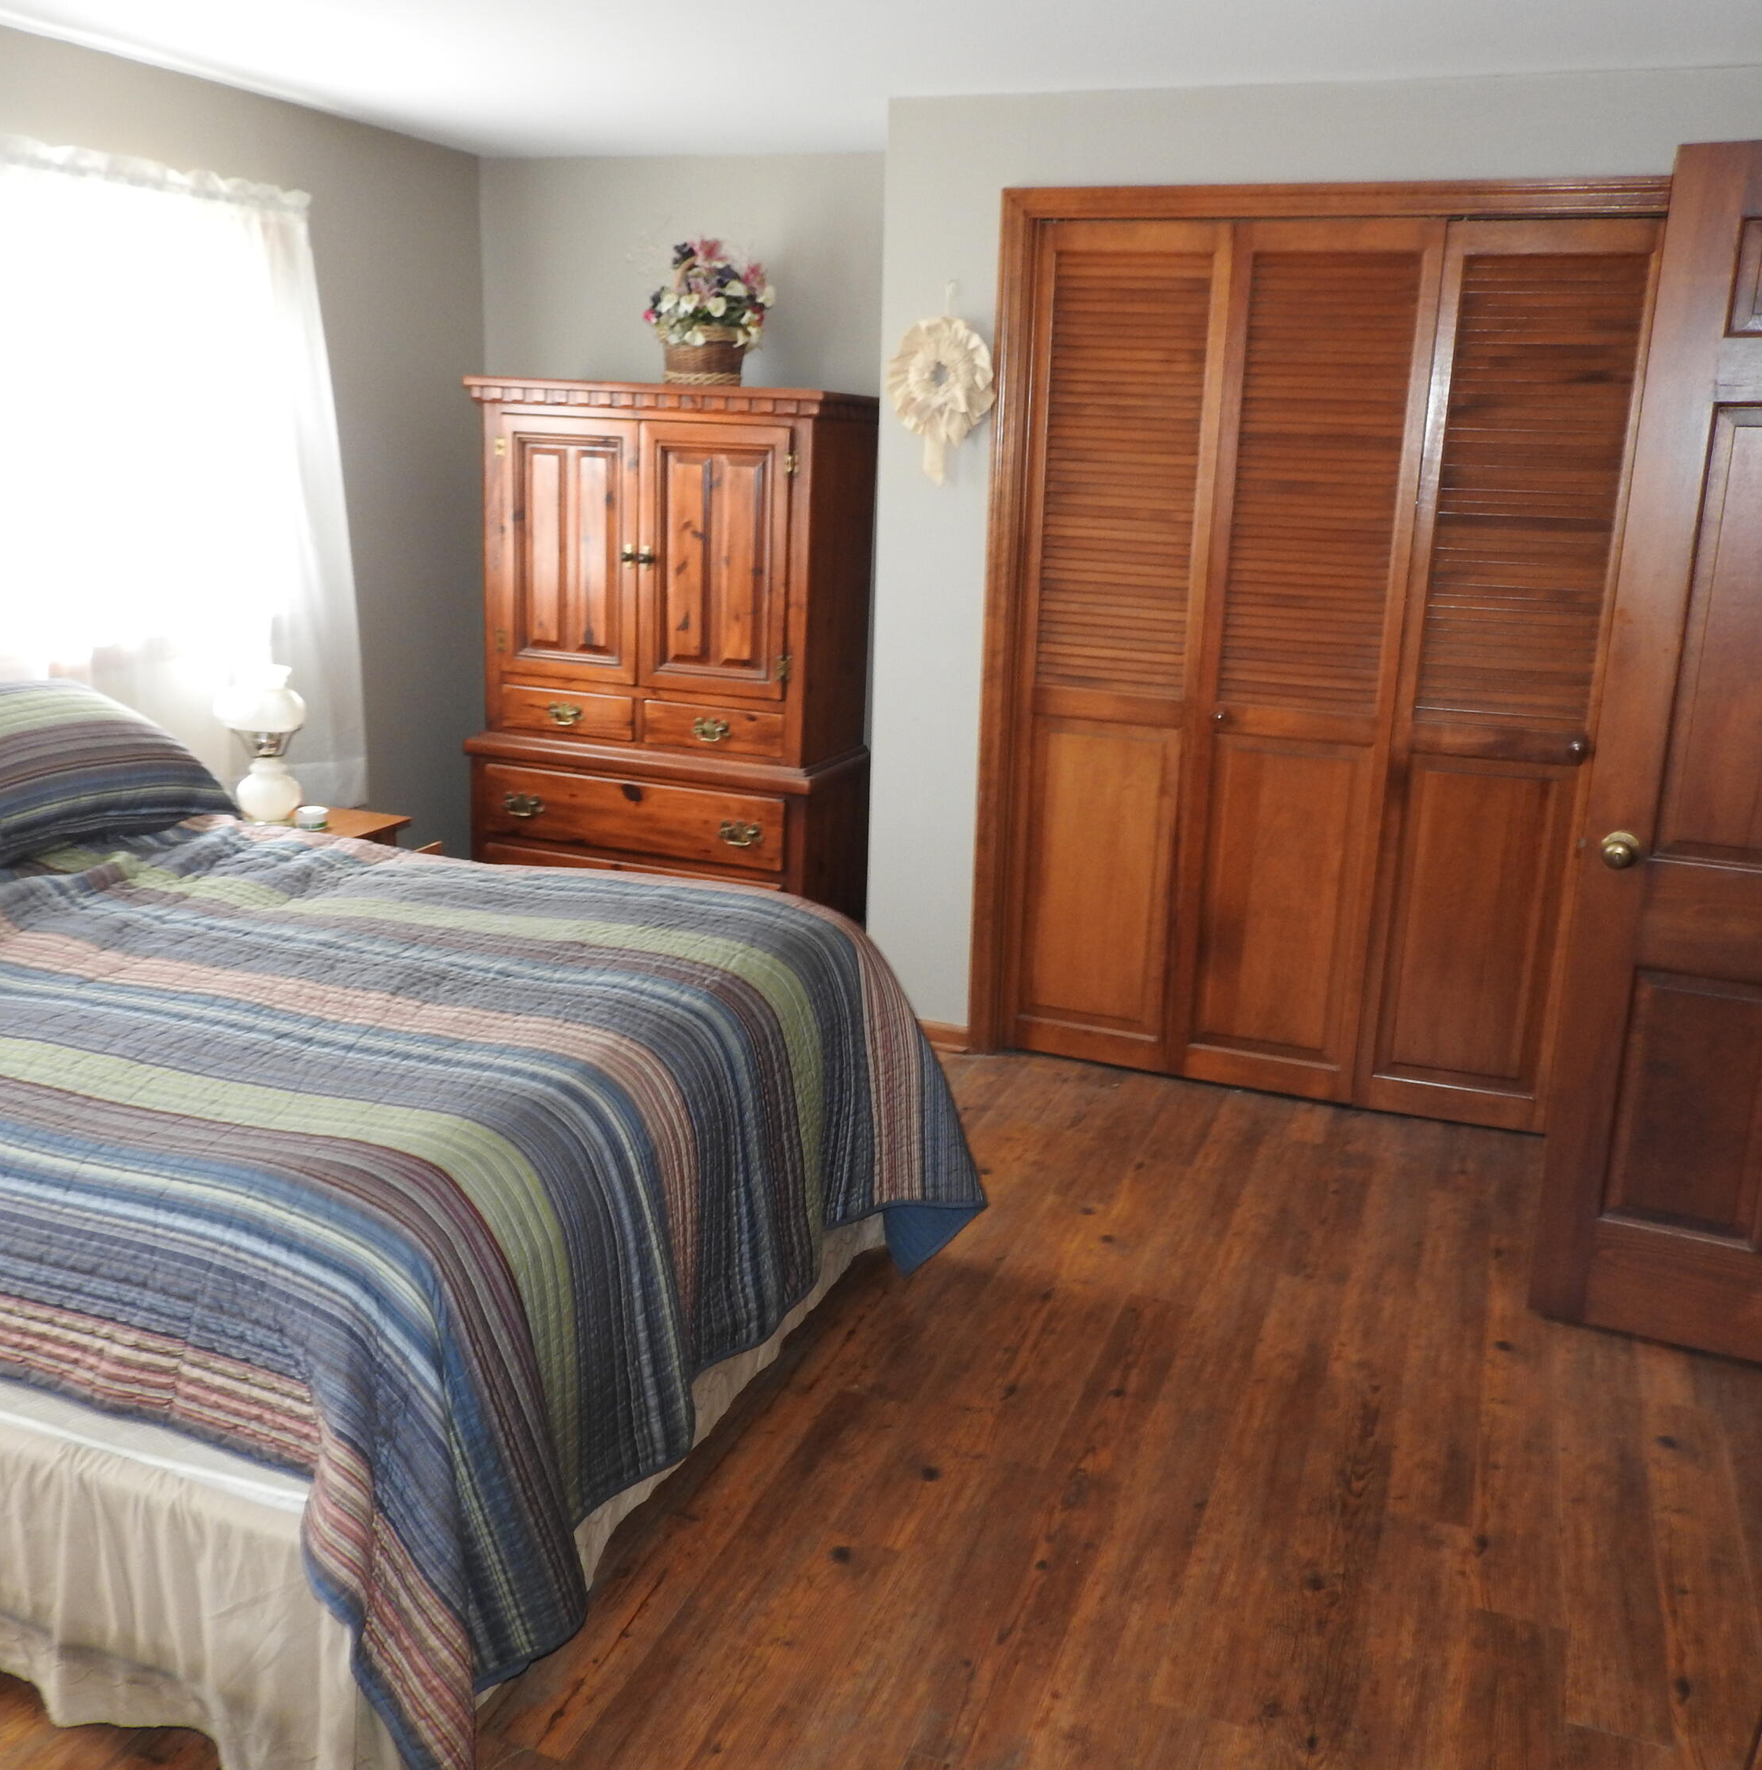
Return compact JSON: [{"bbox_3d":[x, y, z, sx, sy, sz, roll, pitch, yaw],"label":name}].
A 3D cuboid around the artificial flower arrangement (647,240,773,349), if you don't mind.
[{"bbox_3d":[-0.460,-1.591,4.419,0.330,0.275,0.270,7,16,20],"label":"artificial flower arrangement"}]

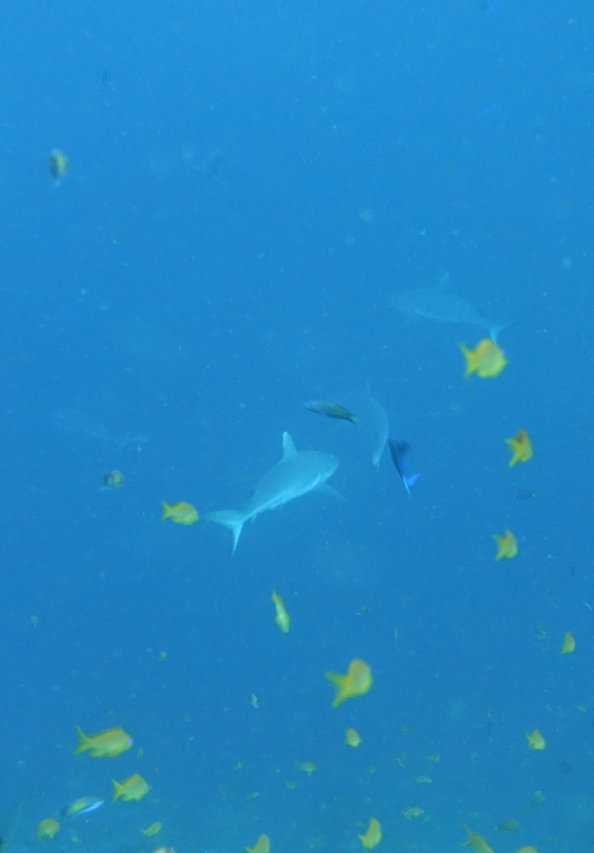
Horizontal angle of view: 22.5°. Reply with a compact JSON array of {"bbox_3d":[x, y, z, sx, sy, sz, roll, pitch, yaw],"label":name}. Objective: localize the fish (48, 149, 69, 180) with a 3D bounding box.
[{"bbox_3d":[-0.559,-0.614,3.500,0.025,0.075,0.110,3,1,25],"label":"fish"}]

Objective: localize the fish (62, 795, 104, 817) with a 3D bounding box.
[{"bbox_3d":[-0.460,0.812,3.200,0.100,0.045,0.025,-22,11,18],"label":"fish"}]

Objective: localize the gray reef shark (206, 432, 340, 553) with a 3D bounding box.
[{"bbox_3d":[-0.125,0.361,8.300,0.460,0.430,1.500,4,15,27],"label":"gray reef shark"}]

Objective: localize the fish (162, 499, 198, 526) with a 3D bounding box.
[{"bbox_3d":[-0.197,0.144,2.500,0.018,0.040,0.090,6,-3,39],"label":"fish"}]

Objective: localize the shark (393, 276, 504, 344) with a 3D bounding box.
[{"bbox_3d":[1.110,-0.854,10.800,0.460,0.420,1.500,-5,12,-36],"label":"shark"}]

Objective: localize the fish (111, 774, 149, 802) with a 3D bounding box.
[{"bbox_3d":[-0.268,0.582,2.400,0.018,0.043,0.090,6,5,41],"label":"fish"}]

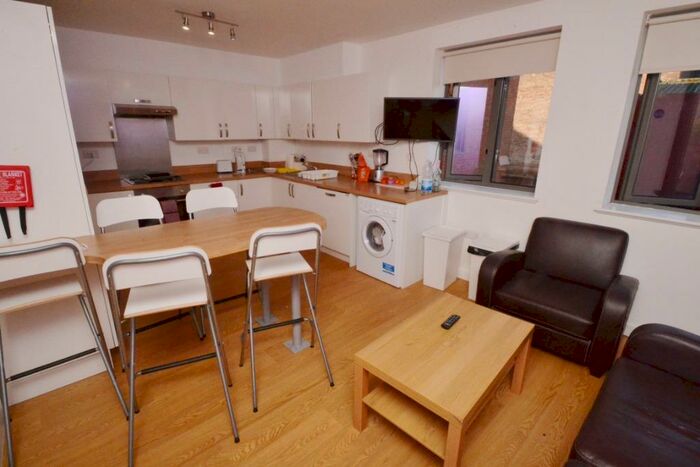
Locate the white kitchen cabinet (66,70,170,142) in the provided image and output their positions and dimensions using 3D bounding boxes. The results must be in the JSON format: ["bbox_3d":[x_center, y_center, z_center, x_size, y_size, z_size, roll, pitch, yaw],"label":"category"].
[{"bbox_3d":[-2.669,-1.447,3.610,0.330,0.720,1.030,17,24,42],"label":"white kitchen cabinet"}]

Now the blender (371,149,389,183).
[{"bbox_3d":[0.344,-0.778,3.633,0.170,0.390,0.160,5,18,14],"label":"blender"}]

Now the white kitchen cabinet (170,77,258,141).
[{"bbox_3d":[-1.859,-1.630,4.185,1.060,0.720,0.340,-14,23,-39],"label":"white kitchen cabinet"}]

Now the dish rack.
[{"bbox_3d":[-0.437,-0.817,4.279,0.380,0.120,0.430,17,24,42],"label":"dish rack"}]

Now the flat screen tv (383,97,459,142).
[{"bbox_3d":[0.696,-1.128,3.093,0.730,0.410,0.060,1,17,1],"label":"flat screen tv"}]

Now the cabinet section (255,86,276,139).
[{"bbox_3d":[-1.330,-1.762,4.641,0.320,0.720,0.324,17,23,41],"label":"cabinet section"}]

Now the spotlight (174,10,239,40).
[{"bbox_3d":[-1.256,-1.858,2.764,0.550,0.180,0.100,-14,23,-39],"label":"spotlight"}]

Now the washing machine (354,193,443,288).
[{"bbox_3d":[0.508,0.019,3.349,0.580,0.840,0.600,-14,23,-39],"label":"washing machine"}]

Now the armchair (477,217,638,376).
[{"bbox_3d":[1.590,0.376,2.427,0.880,0.850,0.700,17,24,42],"label":"armchair"}]

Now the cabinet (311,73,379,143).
[{"bbox_3d":[-0.008,-1.473,3.726,0.340,0.720,1.050,-14,23,-39],"label":"cabinet"}]

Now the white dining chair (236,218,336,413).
[{"bbox_3d":[-0.388,0.404,1.802,0.480,1.020,0.480,-7,19,-24],"label":"white dining chair"}]

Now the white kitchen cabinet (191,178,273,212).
[{"bbox_3d":[-1.743,-0.371,4.504,1.060,0.850,0.600,-14,23,-39],"label":"white kitchen cabinet"}]

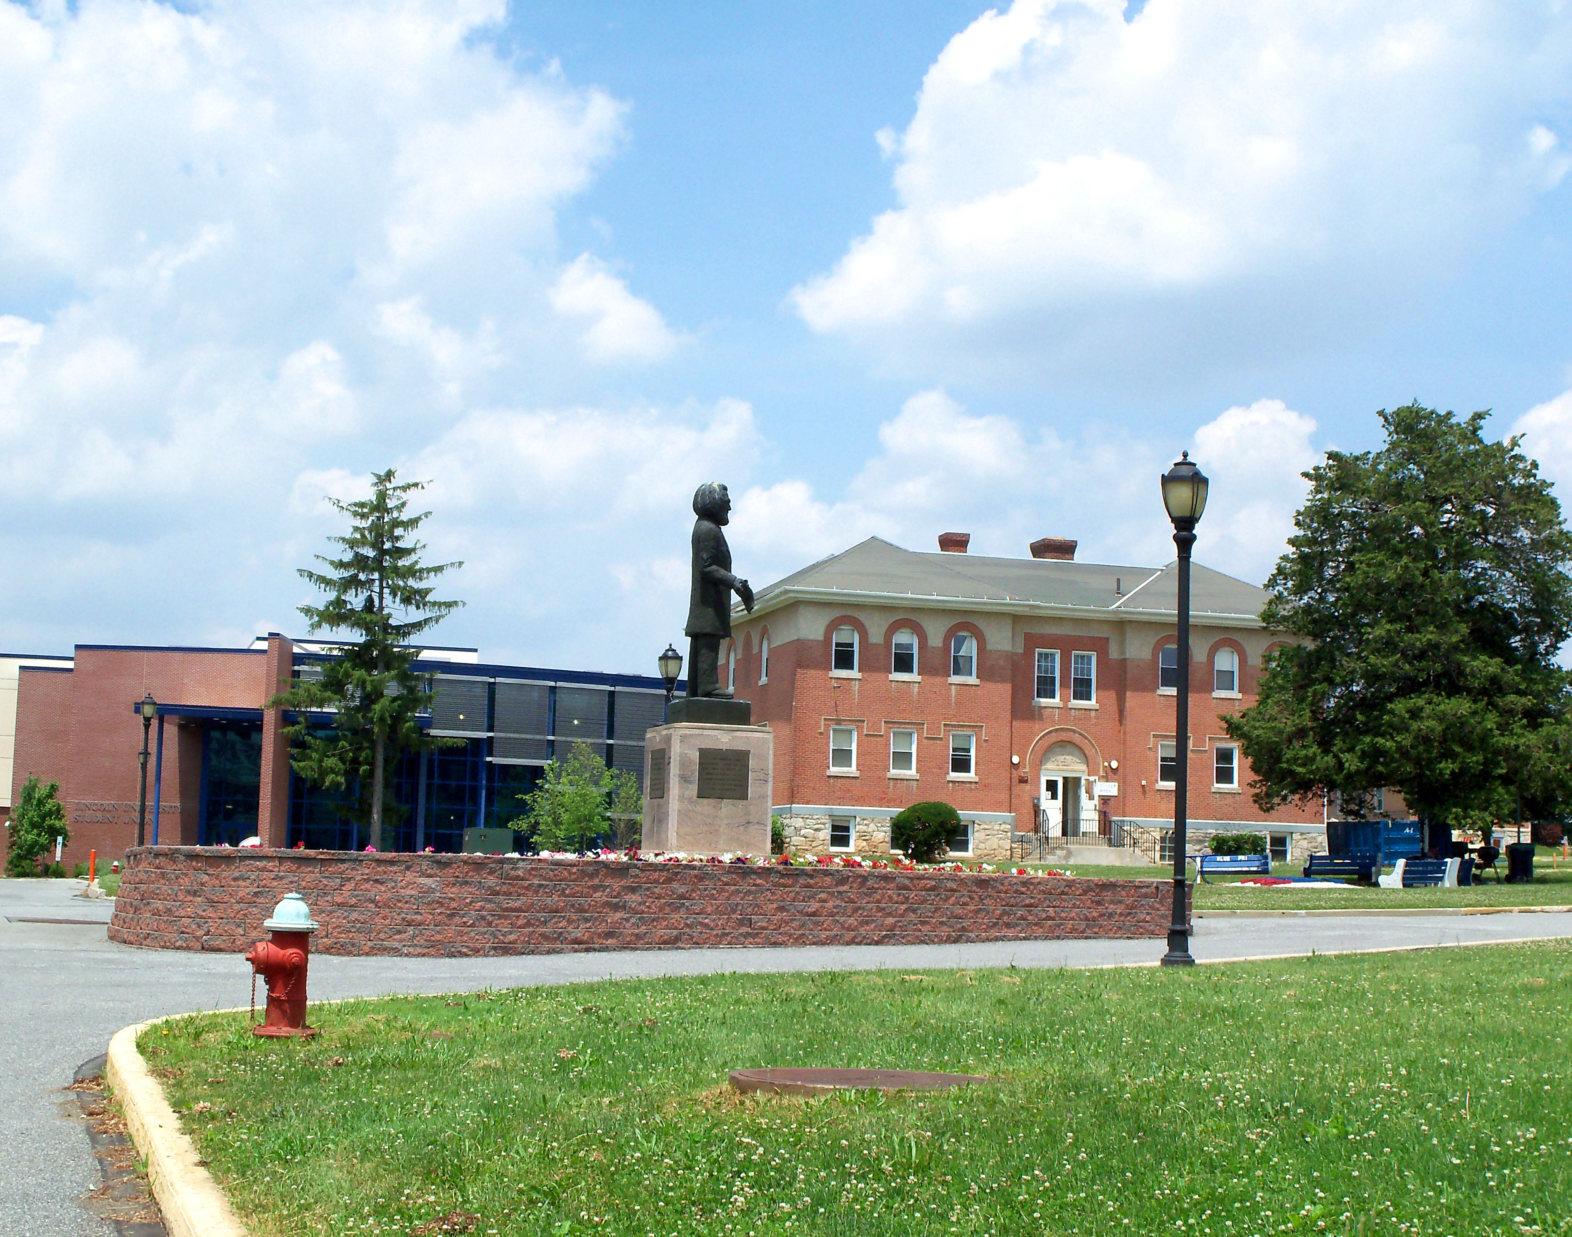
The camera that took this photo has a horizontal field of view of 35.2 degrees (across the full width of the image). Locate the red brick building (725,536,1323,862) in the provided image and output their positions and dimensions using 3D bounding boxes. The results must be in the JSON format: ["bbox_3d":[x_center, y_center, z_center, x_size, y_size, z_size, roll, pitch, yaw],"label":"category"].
[{"bbox_3d":[8.175,3.323,94.611,21.640,12.090,14.660,3,-6,-16],"label":"red brick building"}]

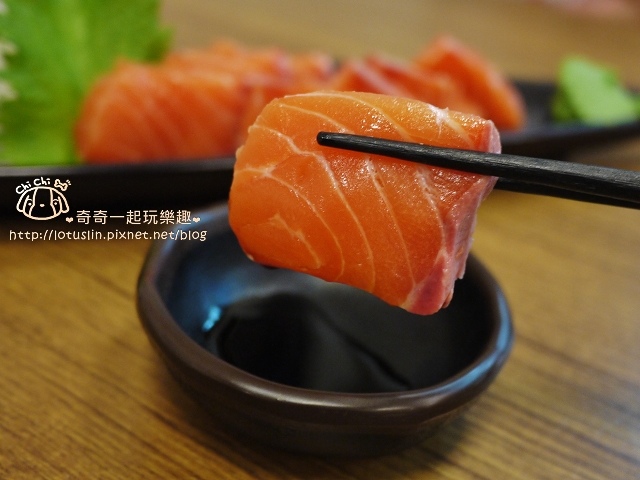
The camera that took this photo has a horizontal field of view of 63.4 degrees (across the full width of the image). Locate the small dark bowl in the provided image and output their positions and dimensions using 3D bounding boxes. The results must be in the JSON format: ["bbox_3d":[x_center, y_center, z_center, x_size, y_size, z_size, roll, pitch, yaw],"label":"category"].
[{"bbox_3d":[0.001,0.021,0.150,0.100,0.032,0.100,6,31,-4],"label":"small dark bowl"}]

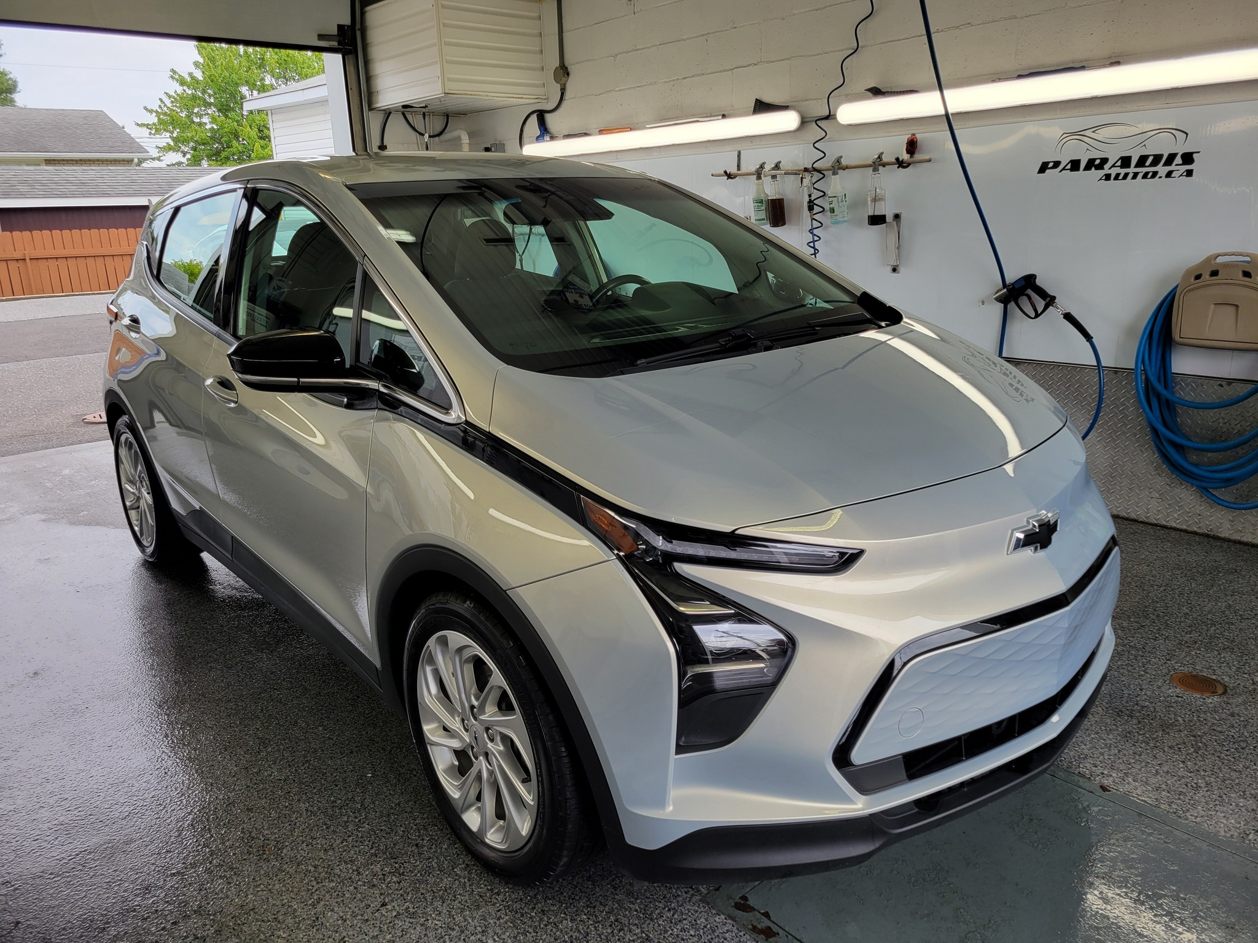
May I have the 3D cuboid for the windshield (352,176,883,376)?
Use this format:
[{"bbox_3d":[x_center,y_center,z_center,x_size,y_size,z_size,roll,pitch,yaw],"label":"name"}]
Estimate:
[{"bbox_3d":[0.003,-0.585,2.568,1.340,0.150,1.060,-14,46,-39],"label":"windshield"}]

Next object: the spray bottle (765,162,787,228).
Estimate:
[{"bbox_3d":[0.767,-1.443,4.919,0.105,0.330,0.088,-13,19,-37],"label":"spray bottle"}]

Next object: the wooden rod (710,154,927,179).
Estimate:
[{"bbox_3d":[0.908,-1.520,4.736,0.023,0.023,1.374,-15,20,-38],"label":"wooden rod"}]

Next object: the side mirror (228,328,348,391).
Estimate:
[{"bbox_3d":[-0.756,-0.252,2.121,0.225,0.148,0.180,-14,20,-38],"label":"side mirror"}]

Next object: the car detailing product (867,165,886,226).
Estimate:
[{"bbox_3d":[1.164,-1.322,4.451,0.105,0.325,0.088,-13,19,-37],"label":"car detailing product"}]

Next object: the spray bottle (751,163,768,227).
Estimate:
[{"bbox_3d":[0.712,-1.501,5.117,0.100,0.310,0.095,-26,27,-34],"label":"spray bottle"}]

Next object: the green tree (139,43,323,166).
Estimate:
[{"bbox_3d":[-10.492,-9.811,26.480,7.500,8.600,7.500,-14,20,-38],"label":"green tree"}]

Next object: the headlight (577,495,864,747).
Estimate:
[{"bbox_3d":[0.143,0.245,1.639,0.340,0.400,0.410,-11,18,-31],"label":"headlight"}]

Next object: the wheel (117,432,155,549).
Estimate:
[{"bbox_3d":[-1.957,0.066,3.928,0.170,0.467,0.467,-14,20,-39],"label":"wheel"}]

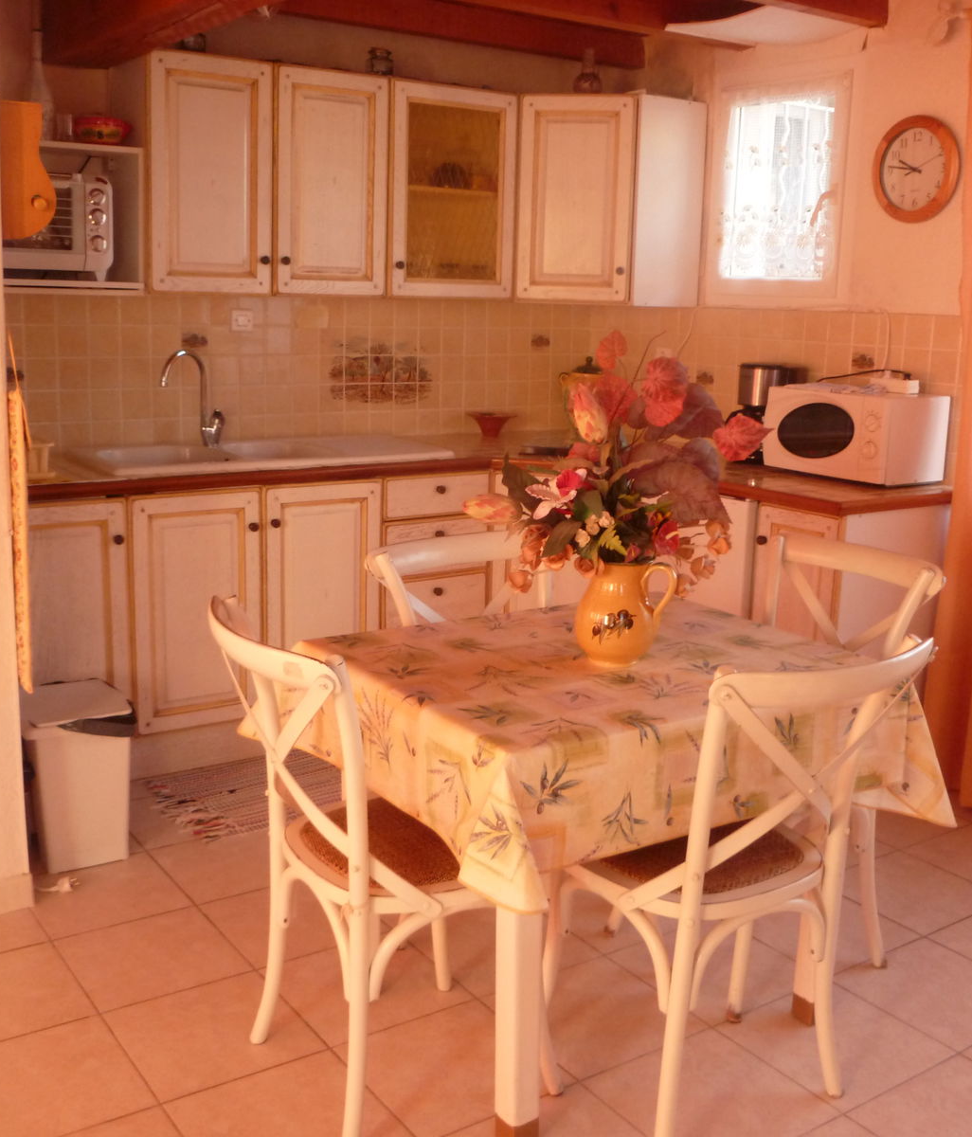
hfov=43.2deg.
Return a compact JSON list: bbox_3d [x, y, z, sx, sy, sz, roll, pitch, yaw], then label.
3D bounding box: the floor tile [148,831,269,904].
[{"bbox_3d":[-0.623,0.743,3.074,0.333,0.012,0.333,-7,14,-33],"label":"floor tile"}]

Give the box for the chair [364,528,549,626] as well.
[{"bbox_3d":[0.086,0.410,2.592,0.470,0.877,0.530,-7,14,-33],"label":"chair"}]

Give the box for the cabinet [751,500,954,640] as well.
[{"bbox_3d":[1.093,0.231,3.622,0.580,0.860,0.300,-7,14,-34],"label":"cabinet"}]

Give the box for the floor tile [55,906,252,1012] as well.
[{"bbox_3d":[-0.705,0.825,2.598,0.330,0.010,0.330,-6,14,-33],"label":"floor tile"}]

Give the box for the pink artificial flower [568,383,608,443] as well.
[{"bbox_3d":[0.181,-0.275,2.173,0.055,0.108,0.055,-21,0,10],"label":"pink artificial flower"}]

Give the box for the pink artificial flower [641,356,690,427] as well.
[{"bbox_3d":[0.321,-0.316,2.189,0.090,0.128,0.050,3,12,6],"label":"pink artificial flower"}]

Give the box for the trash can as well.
[{"bbox_3d":[-1.052,0.522,3.089,0.275,0.395,0.300,-7,14,-33],"label":"trash can"}]

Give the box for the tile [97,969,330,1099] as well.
[{"bbox_3d":[-0.524,0.891,2.349,0.333,0.012,0.333,-7,14,-33],"label":"tile"}]

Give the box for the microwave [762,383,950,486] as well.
[{"bbox_3d":[1.095,-0.401,3.677,0.295,0.255,0.475,-6,13,-31],"label":"microwave"}]

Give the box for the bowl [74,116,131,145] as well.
[{"bbox_3d":[-1.107,-1.255,3.564,0.160,0.087,0.160,1,12,0],"label":"bowl"}]

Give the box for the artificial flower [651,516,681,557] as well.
[{"bbox_3d":[0.322,-0.055,2.192,0.053,0.068,0.045,-3,12,-20],"label":"artificial flower"}]

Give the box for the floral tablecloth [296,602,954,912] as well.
[{"bbox_3d":[0.201,0.306,2.328,1.000,0.300,0.840,-7,14,-34],"label":"floral tablecloth"}]

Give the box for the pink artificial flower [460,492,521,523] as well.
[{"bbox_3d":[0.009,-0.111,2.258,0.106,0.054,0.054,5,12,0],"label":"pink artificial flower"}]

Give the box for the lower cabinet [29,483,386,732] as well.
[{"bbox_3d":[-0.987,0.076,3.793,1.200,0.730,0.600,-6,14,-33],"label":"lower cabinet"}]

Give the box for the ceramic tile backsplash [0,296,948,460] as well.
[{"bbox_3d":[-0.152,-0.531,3.567,2.557,0.513,1.780,-6,14,-33],"label":"ceramic tile backsplash"}]

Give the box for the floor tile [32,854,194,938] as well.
[{"bbox_3d":[-0.906,0.776,2.910,0.330,0.010,0.330,-7,14,-34],"label":"floor tile"}]

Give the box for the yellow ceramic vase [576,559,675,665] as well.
[{"bbox_3d":[0.259,0.081,2.268,0.192,0.184,0.150,3,12,6],"label":"yellow ceramic vase"}]

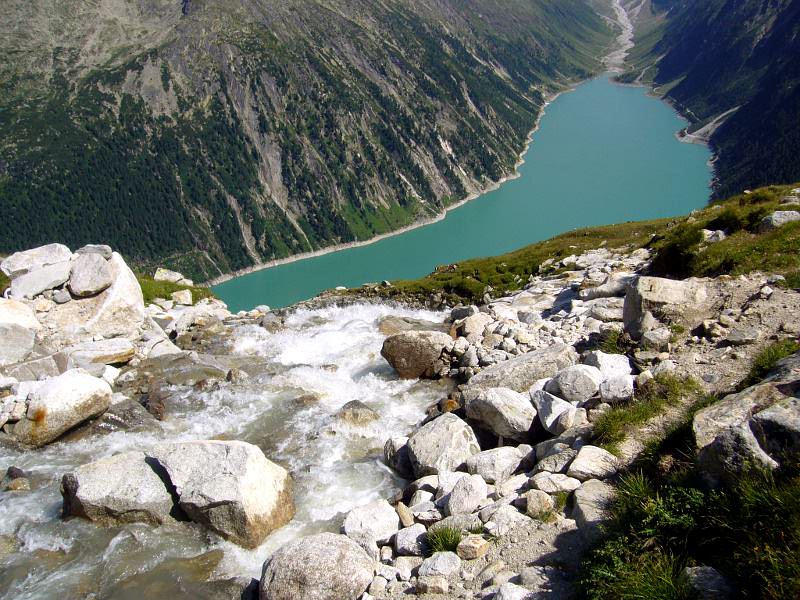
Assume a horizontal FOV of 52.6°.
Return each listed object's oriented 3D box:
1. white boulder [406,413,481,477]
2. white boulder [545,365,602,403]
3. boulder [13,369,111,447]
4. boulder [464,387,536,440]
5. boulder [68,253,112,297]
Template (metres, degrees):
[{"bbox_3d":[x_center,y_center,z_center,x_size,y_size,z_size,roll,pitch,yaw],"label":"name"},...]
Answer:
[{"bbox_3d":[0.412,1.372,7.700,0.701,0.552,0.587,0,23,0],"label":"white boulder"},{"bbox_3d":[2.057,0.989,9.600,0.670,0.440,0.530,0,23,0],"label":"white boulder"},{"bbox_3d":[-3.588,1.136,8.600,1.020,0.680,0.740,-10,25,-23],"label":"boulder"},{"bbox_3d":[1.053,1.189,8.500,0.751,0.495,0.524,10,25,23],"label":"boulder"},{"bbox_3d":[-4.893,-0.404,12.800,0.613,0.674,0.636,0,23,0],"label":"boulder"}]

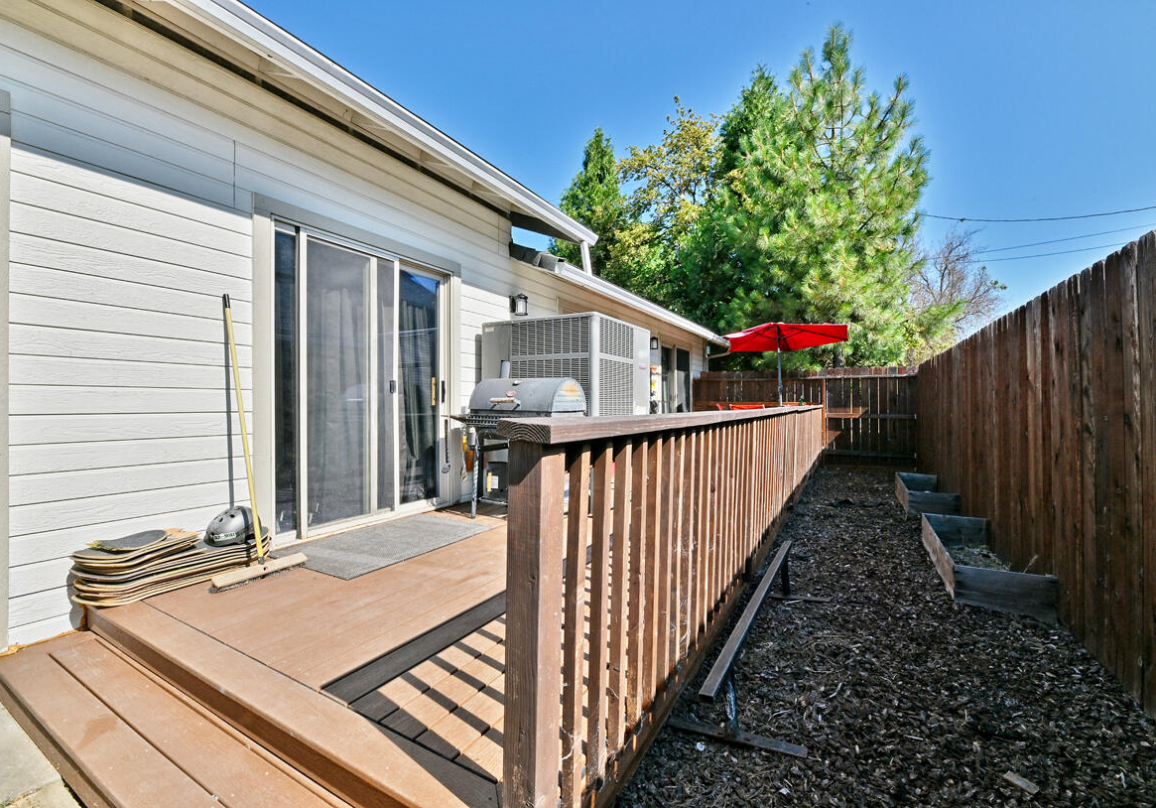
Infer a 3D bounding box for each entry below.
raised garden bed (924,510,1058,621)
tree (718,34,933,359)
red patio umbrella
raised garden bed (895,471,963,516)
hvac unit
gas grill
[{"bbox_3d":[2.759,1.053,3.281,0.440,0.225,1.500,0,0,31],"label":"raised garden bed"},{"bbox_3d":[6.300,-4.225,12.000,5.200,10.750,5.200,0,0,31],"label":"tree"},{"bbox_3d":[3.590,-0.287,8.200,2.200,2.350,2.200,0,0,31],"label":"red patio umbrella"},{"bbox_3d":[4.070,1.043,5.525,0.450,0.230,1.550,0,0,31],"label":"raised garden bed"},{"bbox_3d":[-0.076,0.001,4.460,1.150,1.420,1.150,0,0,31],"label":"hvac unit"},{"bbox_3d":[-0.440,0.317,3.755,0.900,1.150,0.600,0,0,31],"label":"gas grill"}]

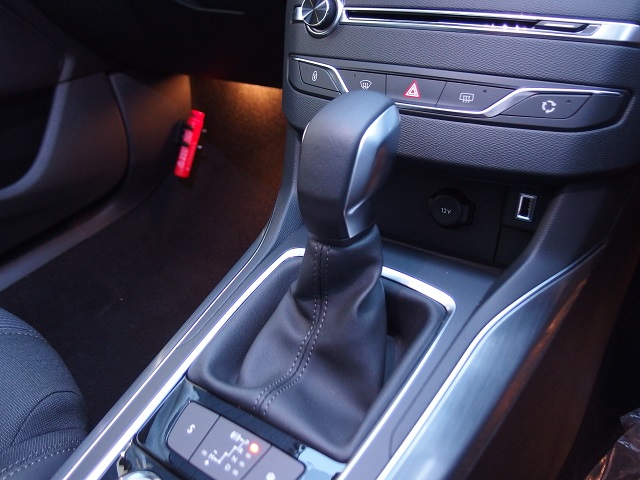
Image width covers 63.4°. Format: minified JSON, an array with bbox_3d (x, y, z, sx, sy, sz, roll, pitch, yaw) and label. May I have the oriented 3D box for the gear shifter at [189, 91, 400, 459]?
[{"bbox_3d":[-0.002,0.003,0.355,0.138,0.184,0.159,17,44,28],"label":"gear shifter"}]

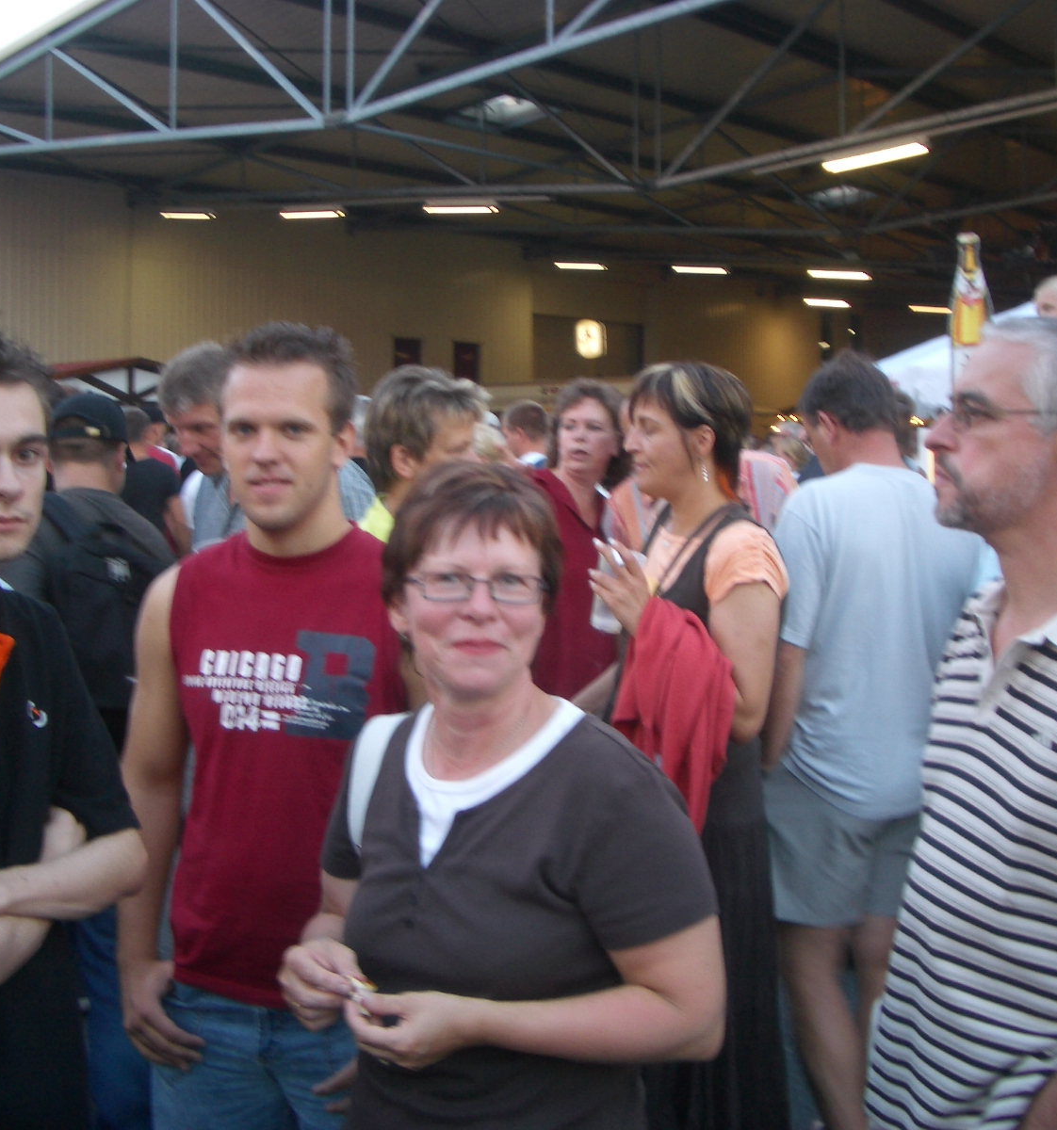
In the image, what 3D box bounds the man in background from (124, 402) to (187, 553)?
[{"bbox_3d":[-1.802,0.110,7.173,0.520,1.750,0.350,1,5,15],"label":"man in background"}]

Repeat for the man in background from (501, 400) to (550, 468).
[{"bbox_3d":[-0.013,0.161,6.574,0.350,1.750,0.520,4,7,42],"label":"man in background"}]

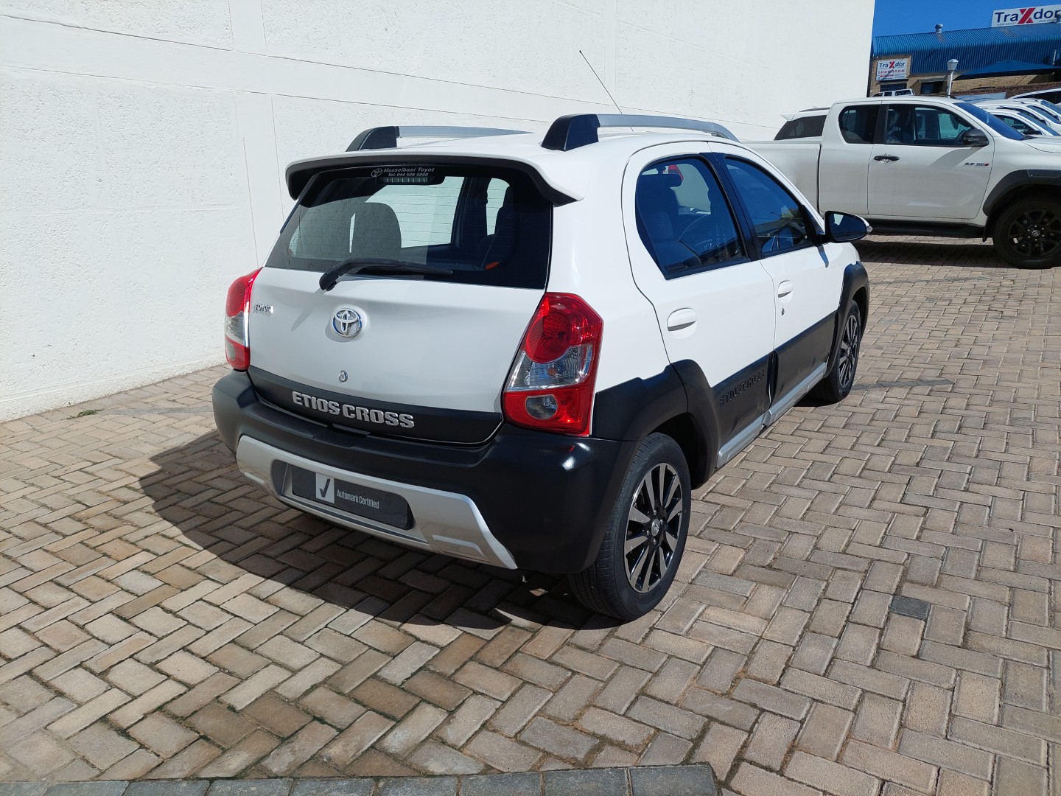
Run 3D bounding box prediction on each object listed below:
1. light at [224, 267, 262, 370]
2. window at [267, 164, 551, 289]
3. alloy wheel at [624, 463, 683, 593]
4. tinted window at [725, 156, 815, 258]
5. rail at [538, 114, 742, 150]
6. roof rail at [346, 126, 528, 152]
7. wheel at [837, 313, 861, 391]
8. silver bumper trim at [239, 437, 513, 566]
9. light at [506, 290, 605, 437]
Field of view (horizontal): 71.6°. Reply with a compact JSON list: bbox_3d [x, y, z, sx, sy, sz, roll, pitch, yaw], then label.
[{"bbox_3d":[-1.029,-0.275,2.712,0.215,0.375,0.240,10,21,34],"label":"light"},{"bbox_3d":[-0.430,-0.551,2.321,1.230,0.390,0.080,10,-10,34],"label":"window"},{"bbox_3d":[0.332,0.395,2.346,0.160,0.410,0.410,10,21,34],"label":"alloy wheel"},{"bbox_3d":[1.057,-0.831,3.154,0.060,0.410,0.800,-15,7,39],"label":"tinted window"},{"bbox_3d":[0.480,-0.979,2.709,0.075,0.115,1.450,10,21,34],"label":"rail"},{"bbox_3d":[-0.278,-1.115,3.229,0.075,0.115,1.450,10,21,34],"label":"roof rail"},{"bbox_3d":[1.757,-0.275,4.235,0.160,0.410,0.410,10,21,34],"label":"wheel"},{"bbox_3d":[-0.581,0.285,2.308,1.290,0.235,0.150,10,21,34],"label":"silver bumper trim"},{"bbox_3d":[0.064,-0.090,1.959,0.215,0.375,0.240,10,21,34],"label":"light"}]

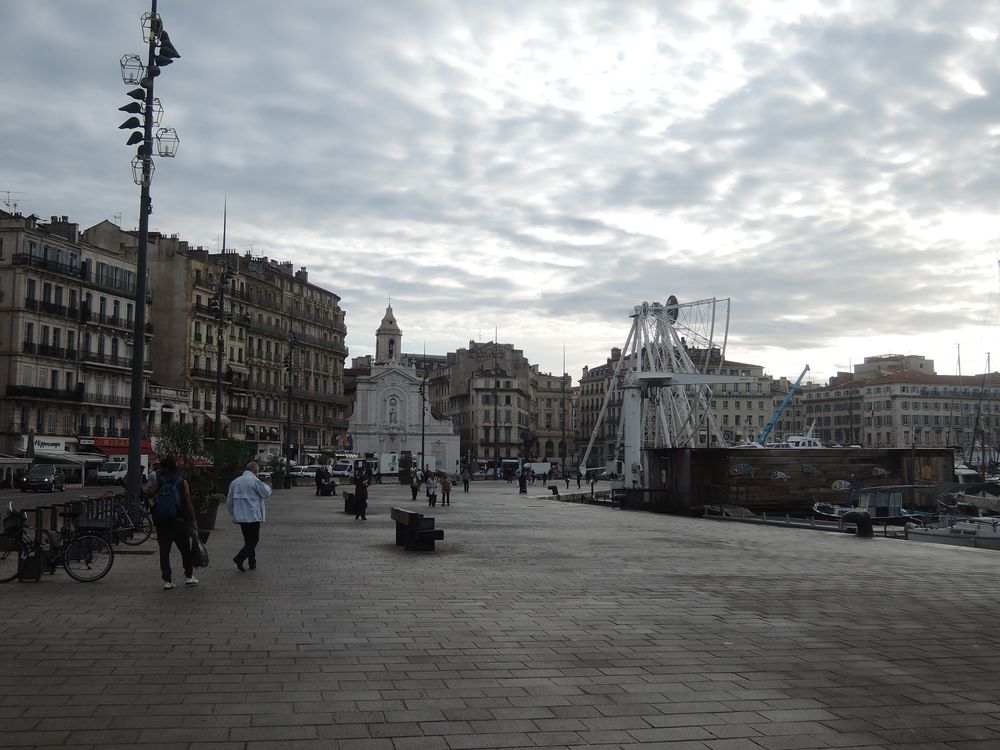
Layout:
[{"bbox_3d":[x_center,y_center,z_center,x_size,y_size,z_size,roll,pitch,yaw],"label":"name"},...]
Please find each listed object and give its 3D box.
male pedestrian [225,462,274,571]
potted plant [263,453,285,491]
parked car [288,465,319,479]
[{"bbox_3d":[-3.991,2.247,16.186,0.580,1.740,0.450,-2,-6,25],"label":"male pedestrian"},{"bbox_3d":[-19.625,8.311,87.607,1.800,3.200,1.800,0,-5,0],"label":"potted plant"},{"bbox_3d":[-21.554,10.860,111.472,1.800,1.600,4.300,-2,-6,16],"label":"parked car"}]

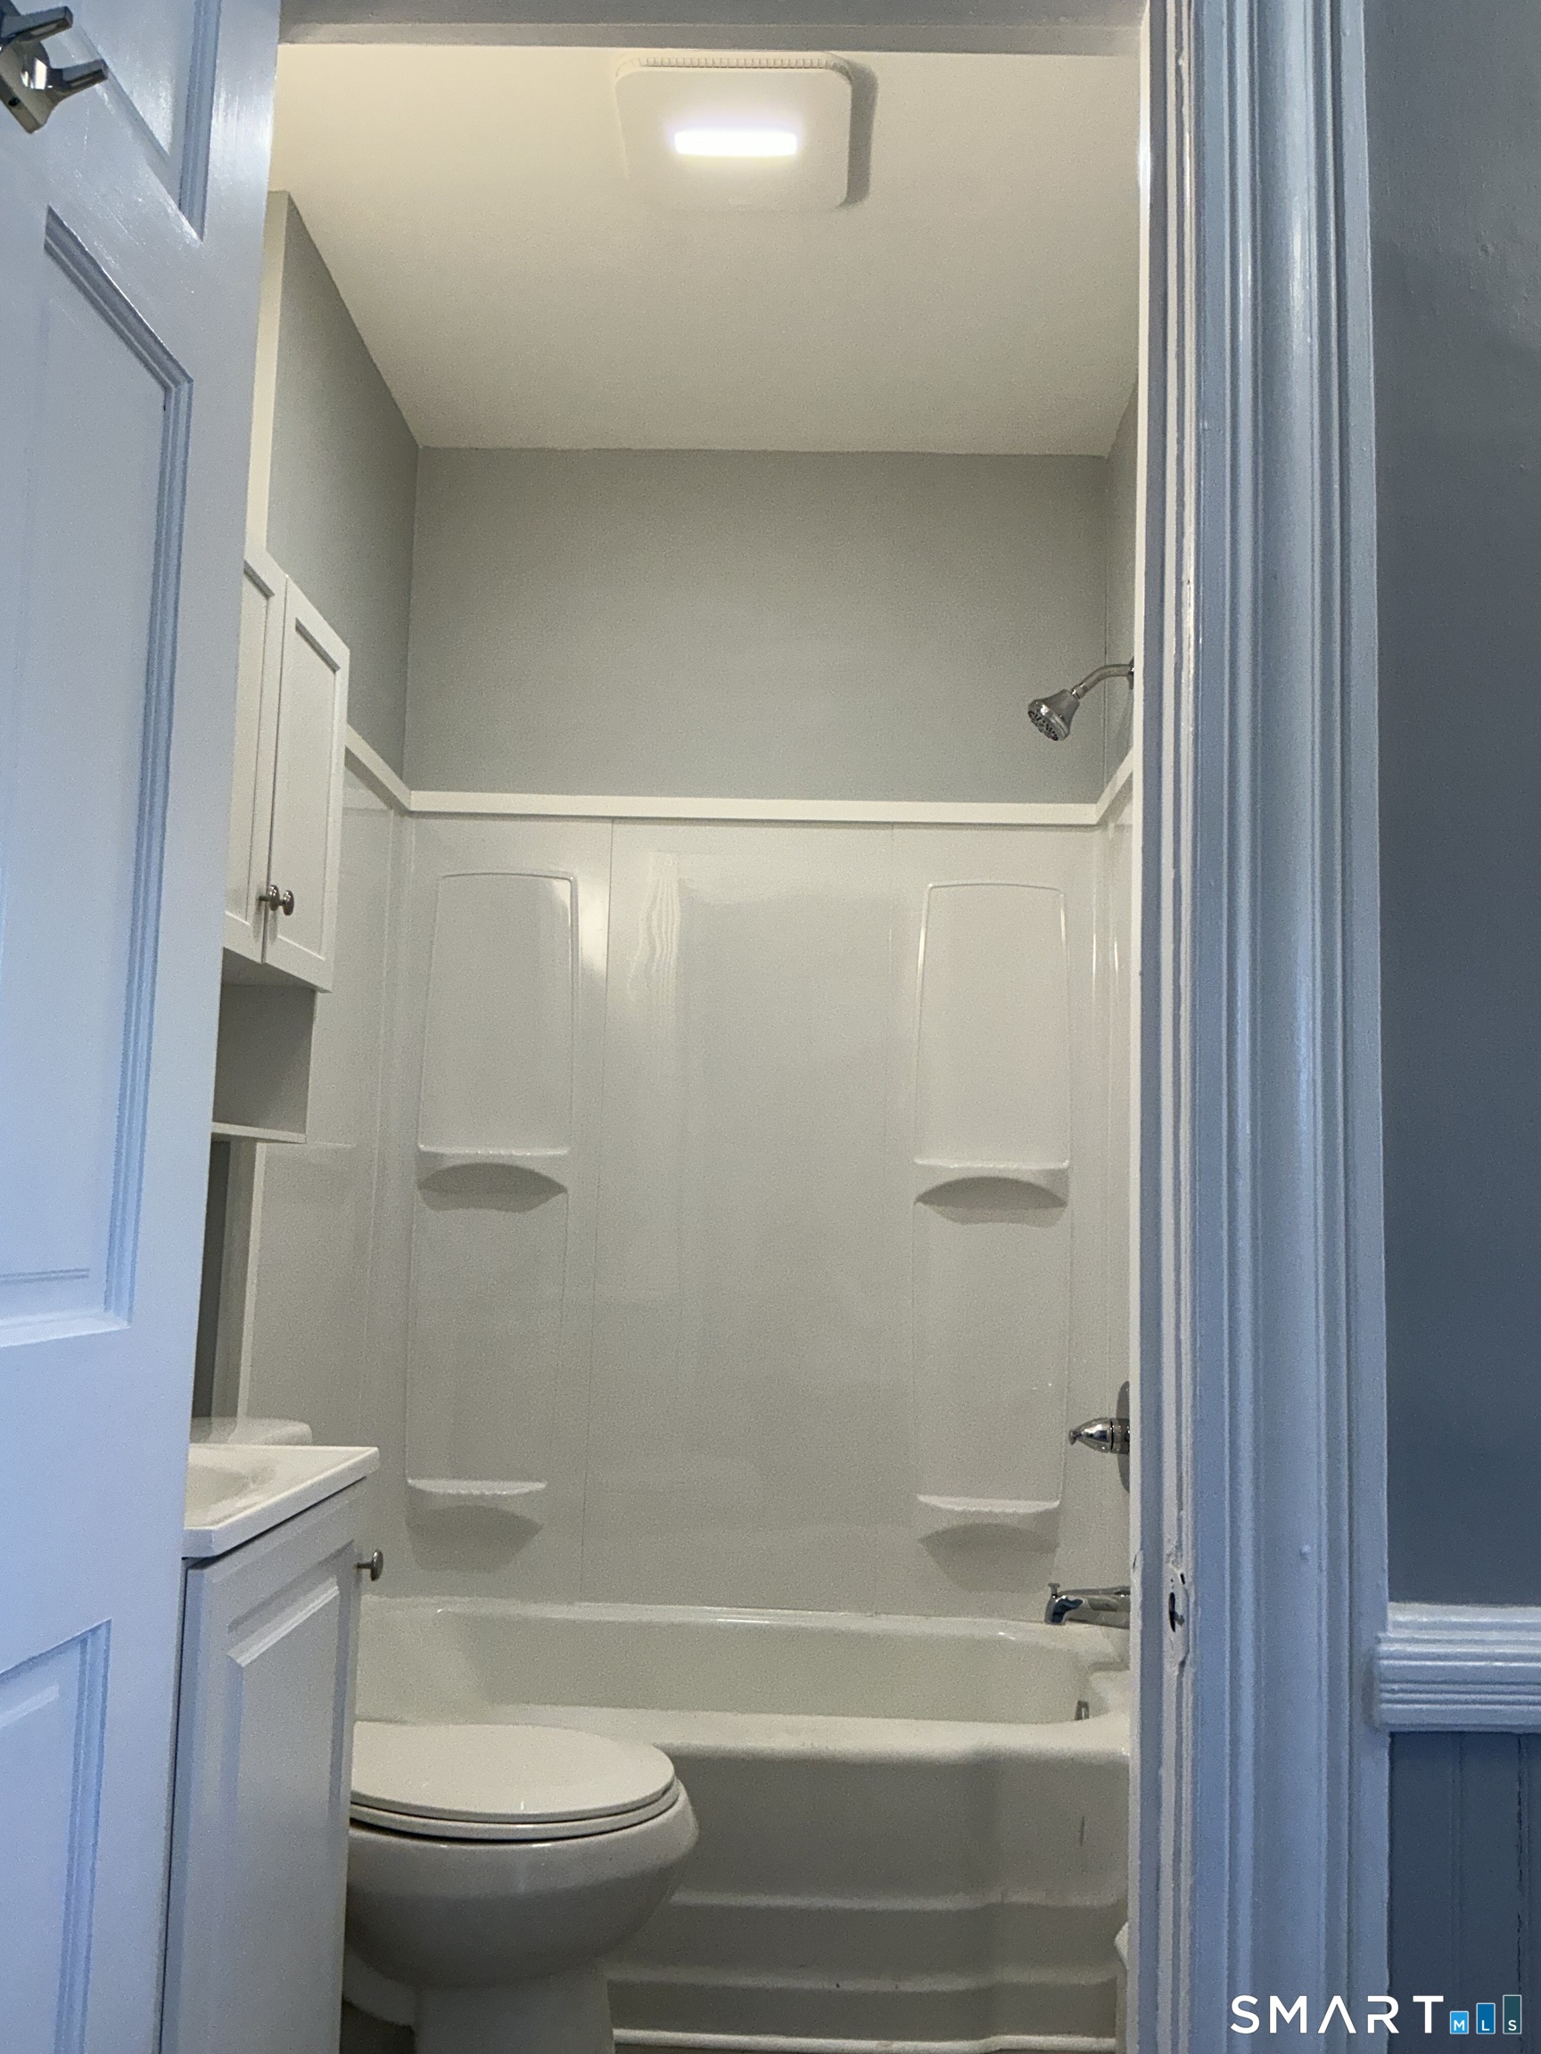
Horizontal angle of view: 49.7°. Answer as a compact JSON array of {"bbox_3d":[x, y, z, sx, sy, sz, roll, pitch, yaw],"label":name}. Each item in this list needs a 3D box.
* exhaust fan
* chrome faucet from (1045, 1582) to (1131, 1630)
[{"bbox_3d":[-0.045,-1.233,2.291,0.310,0.033,0.305,1,-7,2],"label":"exhaust fan"},{"bbox_3d":[0.513,0.936,2.683,0.136,0.068,0.055,1,-7,2],"label":"chrome faucet"}]

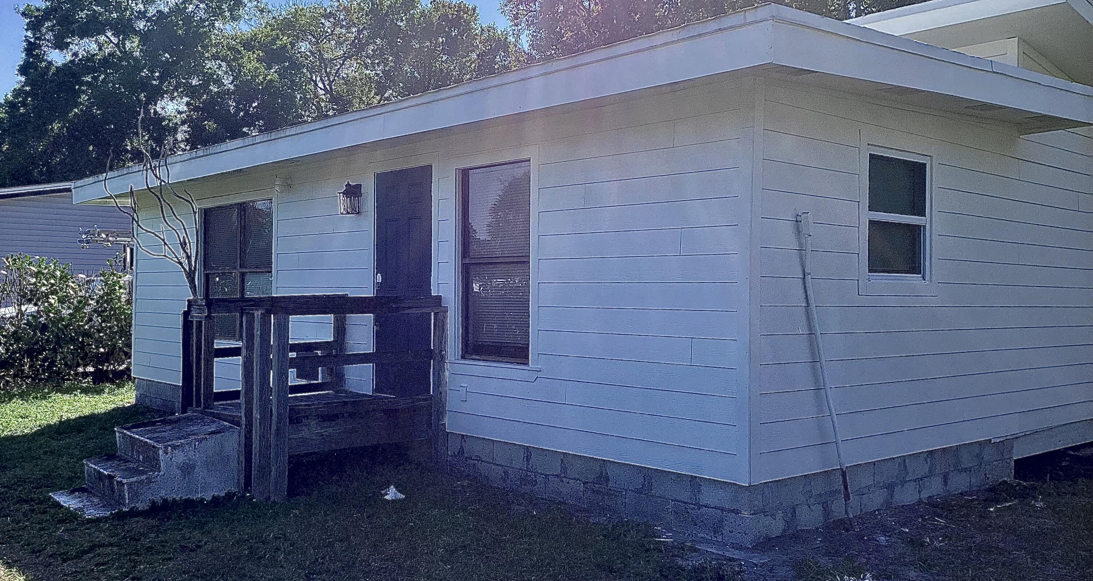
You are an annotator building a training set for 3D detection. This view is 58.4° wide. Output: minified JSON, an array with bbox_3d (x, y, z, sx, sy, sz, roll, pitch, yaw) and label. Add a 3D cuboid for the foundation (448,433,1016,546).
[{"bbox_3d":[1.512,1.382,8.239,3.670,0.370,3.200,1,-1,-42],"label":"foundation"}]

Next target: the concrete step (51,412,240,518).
[{"bbox_3d":[-2.996,1.288,7.302,1.070,0.535,0.940,1,-1,-42],"label":"concrete step"}]

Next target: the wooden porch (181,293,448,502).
[{"bbox_3d":[-1.981,0.794,8.167,1.660,1.505,1.700,1,-1,-42],"label":"wooden porch"}]

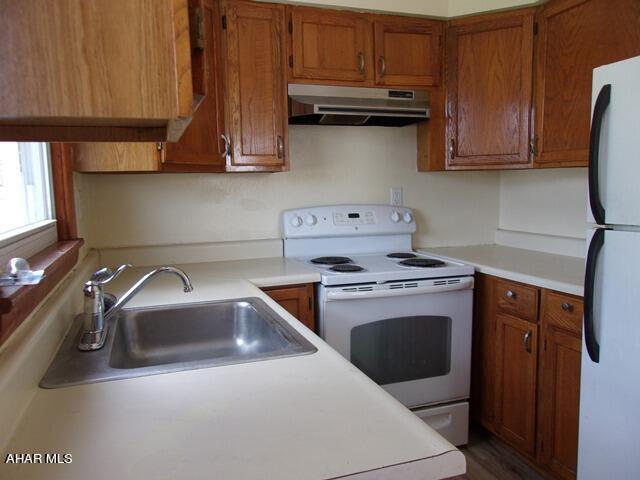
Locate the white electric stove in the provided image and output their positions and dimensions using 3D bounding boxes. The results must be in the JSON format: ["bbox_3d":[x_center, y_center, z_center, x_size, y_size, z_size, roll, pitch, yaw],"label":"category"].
[{"bbox_3d":[0.258,0.427,2.554,0.757,1.193,0.705,-3,7,-19],"label":"white electric stove"}]

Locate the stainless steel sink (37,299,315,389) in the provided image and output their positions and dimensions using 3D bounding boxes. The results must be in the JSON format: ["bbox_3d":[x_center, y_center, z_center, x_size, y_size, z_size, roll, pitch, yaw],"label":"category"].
[{"bbox_3d":[-0.391,0.339,1.407,0.580,0.190,0.645,-3,7,-19],"label":"stainless steel sink"}]

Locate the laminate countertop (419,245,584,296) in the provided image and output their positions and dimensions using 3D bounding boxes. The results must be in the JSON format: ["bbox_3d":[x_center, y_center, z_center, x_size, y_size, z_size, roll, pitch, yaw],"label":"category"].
[{"bbox_3d":[1.077,0.129,2.518,0.657,0.038,1.360,-3,7,-19],"label":"laminate countertop"}]

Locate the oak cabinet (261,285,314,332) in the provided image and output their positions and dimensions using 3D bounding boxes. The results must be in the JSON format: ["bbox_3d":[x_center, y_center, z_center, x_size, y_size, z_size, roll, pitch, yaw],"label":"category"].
[{"bbox_3d":[-0.276,0.604,2.486,0.330,0.870,0.610,-3,7,-19],"label":"oak cabinet"}]

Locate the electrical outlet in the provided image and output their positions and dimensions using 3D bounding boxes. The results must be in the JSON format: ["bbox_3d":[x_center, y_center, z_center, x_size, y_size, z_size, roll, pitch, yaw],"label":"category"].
[{"bbox_3d":[0.460,-0.257,2.979,0.071,0.115,0.010,-3,7,-19],"label":"electrical outlet"}]

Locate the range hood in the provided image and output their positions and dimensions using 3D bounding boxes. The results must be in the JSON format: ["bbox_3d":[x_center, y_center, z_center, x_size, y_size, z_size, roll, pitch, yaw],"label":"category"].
[{"bbox_3d":[0.188,-0.699,2.601,0.762,0.153,0.450,-3,7,-19],"label":"range hood"}]

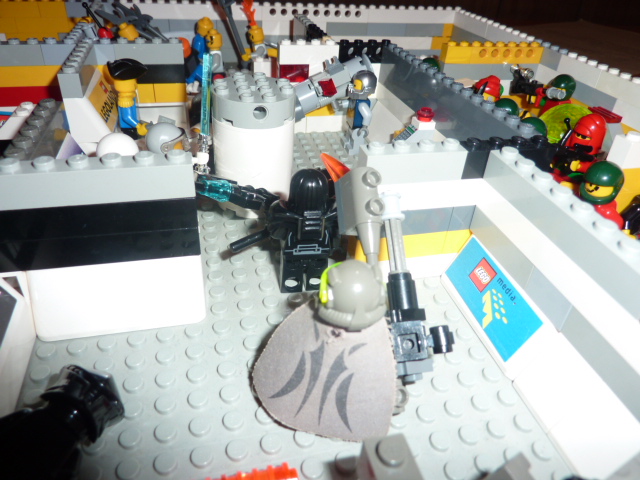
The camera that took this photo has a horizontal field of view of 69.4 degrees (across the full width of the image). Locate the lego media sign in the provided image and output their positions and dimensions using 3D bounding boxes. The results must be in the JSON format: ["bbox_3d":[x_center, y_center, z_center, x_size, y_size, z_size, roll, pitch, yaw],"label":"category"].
[{"bbox_3d":[0.053,0.017,0.143,0.003,0.018,0.040,18,27,-27],"label":"lego media sign"}]

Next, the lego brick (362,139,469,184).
[{"bbox_3d":[0.028,-0.024,0.141,0.032,0.011,0.008,-5,35,-14],"label":"lego brick"}]

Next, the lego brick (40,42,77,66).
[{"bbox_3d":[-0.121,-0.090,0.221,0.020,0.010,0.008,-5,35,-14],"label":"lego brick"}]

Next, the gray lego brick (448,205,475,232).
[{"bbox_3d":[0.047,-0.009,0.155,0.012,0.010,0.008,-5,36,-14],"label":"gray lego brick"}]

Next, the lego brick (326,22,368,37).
[{"bbox_3d":[0.020,-0.161,0.353,0.032,0.010,0.008,-5,35,-14],"label":"lego brick"}]

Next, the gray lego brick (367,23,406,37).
[{"bbox_3d":[0.051,-0.164,0.360,0.032,0.010,0.008,-5,35,-14],"label":"gray lego brick"}]

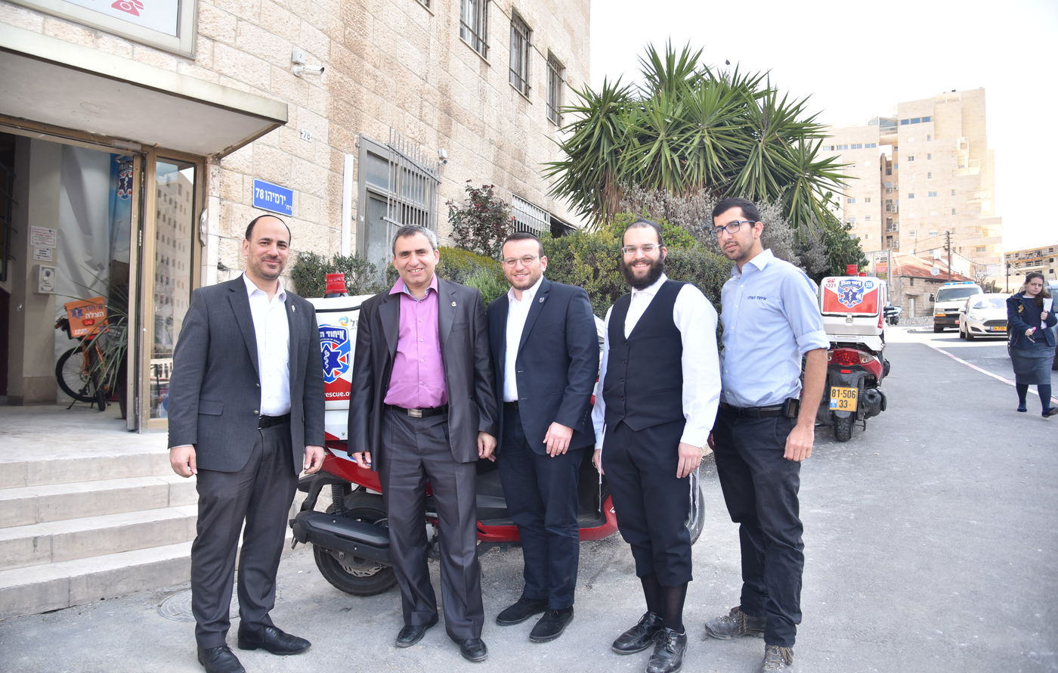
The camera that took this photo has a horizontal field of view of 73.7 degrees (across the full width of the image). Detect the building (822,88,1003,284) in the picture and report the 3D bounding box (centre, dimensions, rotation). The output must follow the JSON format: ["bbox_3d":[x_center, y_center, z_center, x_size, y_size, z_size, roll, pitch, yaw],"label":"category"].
[{"bbox_3d":[65.700,-22.300,122.000,26.000,32.000,18.000,-1,-3,25],"label":"building"}]

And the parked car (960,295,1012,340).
[{"bbox_3d":[14.850,-0.680,22.800,1.750,1.480,3.970,-1,1,27],"label":"parked car"}]

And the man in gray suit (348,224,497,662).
[{"bbox_3d":[-0.445,0.403,2.955,0.600,1.750,0.380,1,-2,-4],"label":"man in gray suit"}]

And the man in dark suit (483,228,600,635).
[{"bbox_3d":[0.057,0.404,3.159,0.520,1.750,0.400,-1,-3,35],"label":"man in dark suit"}]

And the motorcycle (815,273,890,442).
[{"bbox_3d":[3.100,0.140,6.840,0.740,1.500,2.100,-1,1,28],"label":"motorcycle"}]

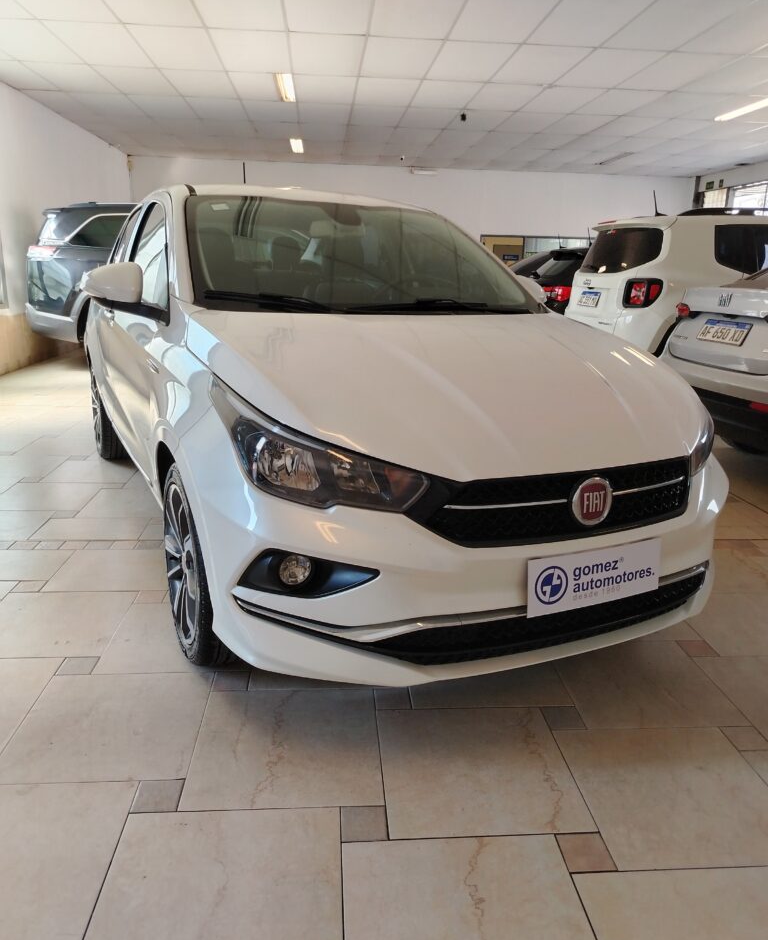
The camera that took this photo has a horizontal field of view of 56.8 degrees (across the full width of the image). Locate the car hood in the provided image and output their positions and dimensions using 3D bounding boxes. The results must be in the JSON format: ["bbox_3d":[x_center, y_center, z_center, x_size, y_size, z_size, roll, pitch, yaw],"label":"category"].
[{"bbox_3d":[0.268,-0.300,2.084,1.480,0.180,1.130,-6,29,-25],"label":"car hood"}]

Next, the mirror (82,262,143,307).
[{"bbox_3d":[-0.927,-0.636,2.437,0.205,0.150,0.150,-6,17,-25],"label":"mirror"}]

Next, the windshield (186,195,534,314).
[{"bbox_3d":[-0.073,-0.815,2.692,1.400,0.170,0.960,-6,45,-25],"label":"windshield"}]

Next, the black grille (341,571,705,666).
[{"bbox_3d":[0.468,0.358,1.800,1.180,0.135,0.190,-6,17,-25],"label":"black grille"}]

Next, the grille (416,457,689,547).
[{"bbox_3d":[0.477,0.065,1.723,0.830,0.165,0.170,-6,17,-25],"label":"grille"}]

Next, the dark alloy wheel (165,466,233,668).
[{"bbox_3d":[-0.515,0.271,2.128,0.205,0.615,0.615,-5,17,-24],"label":"dark alloy wheel"}]

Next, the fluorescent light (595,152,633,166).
[{"bbox_3d":[3.569,-4.854,11.061,0.160,0.070,1.220,0,16,-5],"label":"fluorescent light"}]

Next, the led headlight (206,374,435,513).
[{"bbox_3d":[-0.185,-0.072,1.740,0.375,0.250,0.580,-6,17,-25],"label":"led headlight"}]

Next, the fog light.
[{"bbox_3d":[-0.207,0.228,1.651,0.082,0.082,0.055,-6,17,-25],"label":"fog light"}]

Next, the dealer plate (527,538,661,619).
[{"bbox_3d":[0.504,0.251,1.671,0.400,0.130,0.012,-6,11,-25],"label":"dealer plate"}]

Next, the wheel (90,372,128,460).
[{"bbox_3d":[-1.627,-0.379,4.296,0.205,0.615,0.615,-6,17,-25],"label":"wheel"}]

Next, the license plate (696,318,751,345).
[{"bbox_3d":[1.950,-0.790,4.080,0.015,0.130,0.400,22,10,-16],"label":"license plate"}]

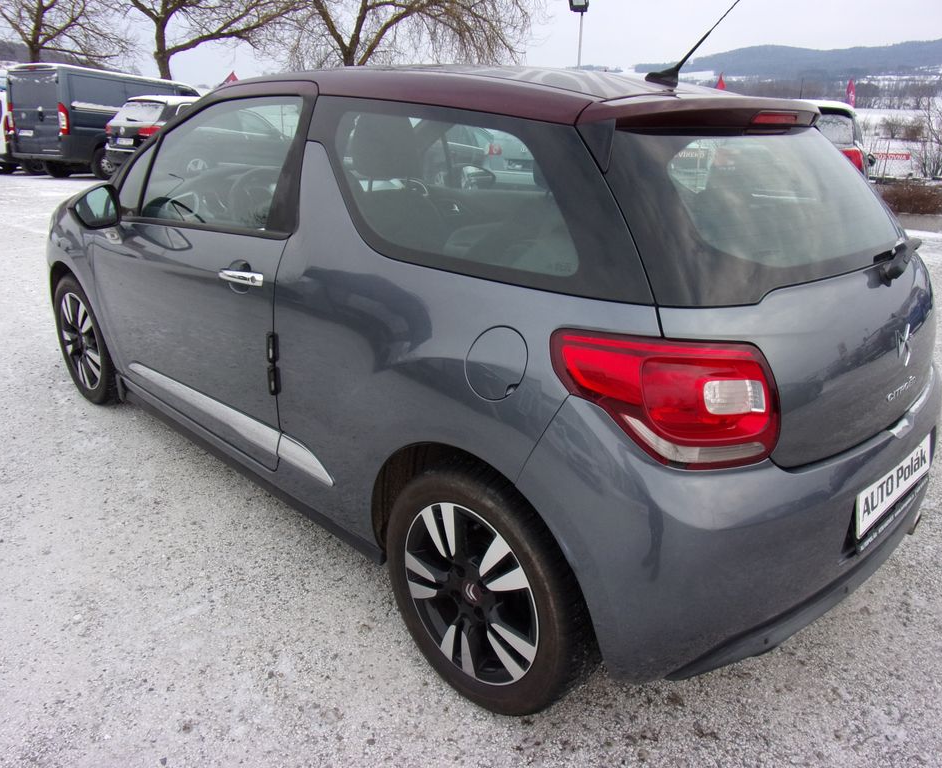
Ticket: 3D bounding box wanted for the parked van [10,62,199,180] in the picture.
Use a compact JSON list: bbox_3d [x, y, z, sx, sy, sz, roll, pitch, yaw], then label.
[{"bbox_3d":[-8.016,-6.338,17.309,2.050,2.250,5.200,16,24,31],"label":"parked van"}]

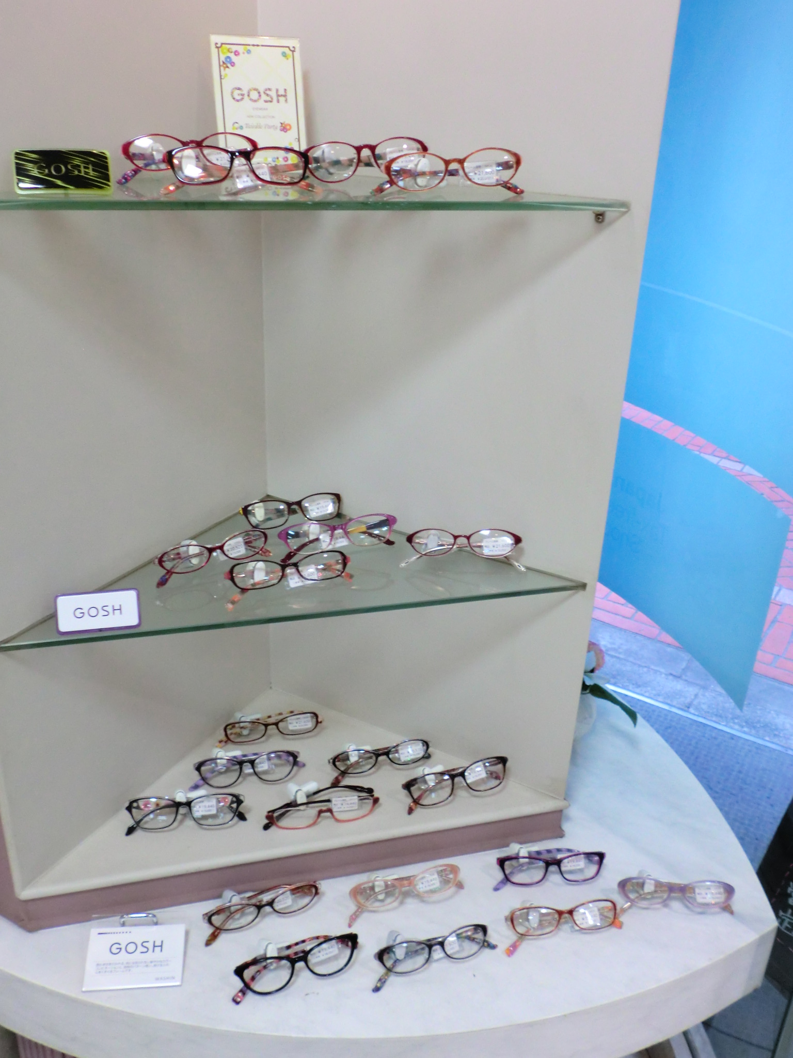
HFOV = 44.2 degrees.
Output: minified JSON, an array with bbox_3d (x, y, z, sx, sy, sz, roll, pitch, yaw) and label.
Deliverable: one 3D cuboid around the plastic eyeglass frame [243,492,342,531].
[{"bbox_3d":[-0.130,-0.024,1.203,0.132,0.044,0.041,-7,14,-20],"label":"plastic eyeglass frame"}]

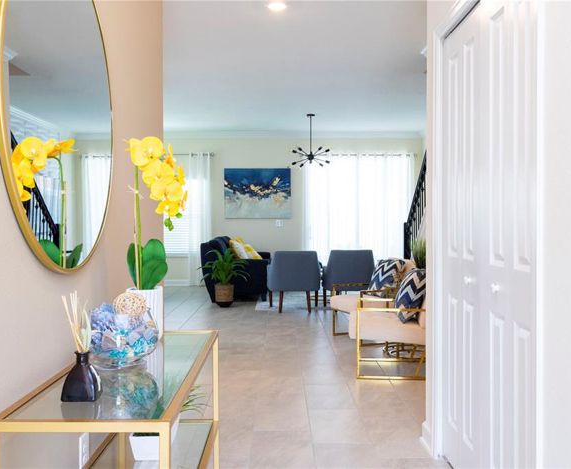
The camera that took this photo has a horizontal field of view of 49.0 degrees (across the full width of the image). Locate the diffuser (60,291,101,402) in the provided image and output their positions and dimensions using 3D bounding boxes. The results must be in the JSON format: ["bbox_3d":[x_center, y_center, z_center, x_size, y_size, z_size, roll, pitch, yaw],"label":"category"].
[{"bbox_3d":[-0.452,0.243,1.375,0.082,0.235,0.080,0,1,-1],"label":"diffuser"}]

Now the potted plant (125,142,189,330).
[{"bbox_3d":[-0.436,0.008,2.110,0.210,0.675,0.180,0,1,-1],"label":"potted plant"}]

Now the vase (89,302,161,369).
[{"bbox_3d":[-0.458,0.284,1.760,0.205,0.175,0.205,0,1,0],"label":"vase"}]

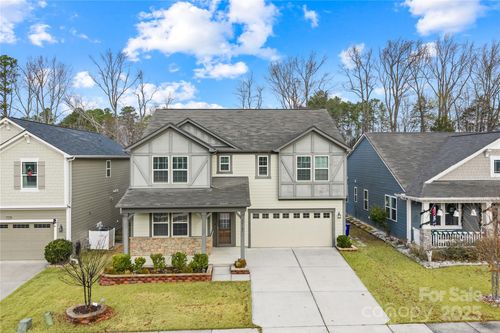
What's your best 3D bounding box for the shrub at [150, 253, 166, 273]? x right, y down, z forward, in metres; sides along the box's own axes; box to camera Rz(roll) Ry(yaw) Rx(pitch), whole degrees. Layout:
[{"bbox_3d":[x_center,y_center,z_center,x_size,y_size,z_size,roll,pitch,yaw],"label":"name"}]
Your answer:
[{"bbox_3d":[-4.511,4.725,19.088,0.720,0.860,0.680,0,2,-2],"label":"shrub"}]

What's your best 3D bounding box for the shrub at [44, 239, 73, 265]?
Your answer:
[{"bbox_3d":[-10.550,4.653,21.529,1.550,1.430,1.500,0,2,0],"label":"shrub"}]

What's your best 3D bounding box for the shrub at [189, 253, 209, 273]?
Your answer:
[{"bbox_3d":[-2.524,4.747,19.188,0.930,0.860,0.820,0,2,-2],"label":"shrub"}]

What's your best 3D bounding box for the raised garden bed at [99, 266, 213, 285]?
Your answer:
[{"bbox_3d":[-4.330,5.128,18.491,5.150,0.460,1.800,0,2,0],"label":"raised garden bed"}]

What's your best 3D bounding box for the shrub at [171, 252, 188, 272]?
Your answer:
[{"bbox_3d":[-3.459,4.718,19.138,0.770,0.880,0.720,0,2,-2],"label":"shrub"}]

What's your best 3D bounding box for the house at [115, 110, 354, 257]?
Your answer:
[{"bbox_3d":[-0.450,0.313,27.218,12.900,9.150,15.200,0,2,0],"label":"house"}]

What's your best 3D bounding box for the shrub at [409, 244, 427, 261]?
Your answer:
[{"bbox_3d":[9.250,4.618,21.328,0.980,0.850,0.950,0,2,0],"label":"shrub"}]

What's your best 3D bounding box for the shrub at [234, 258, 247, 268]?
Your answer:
[{"bbox_3d":[-0.462,4.862,19.494,0.580,0.470,0.540,0,2,-2],"label":"shrub"}]

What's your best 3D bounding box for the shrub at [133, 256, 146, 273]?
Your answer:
[{"bbox_3d":[-5.180,4.563,18.276,0.640,0.720,0.620,0,2,0],"label":"shrub"}]

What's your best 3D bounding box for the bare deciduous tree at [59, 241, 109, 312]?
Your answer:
[{"bbox_3d":[-6.771,4.407,15.912,1.950,2.800,1.850,0,2,-2],"label":"bare deciduous tree"}]

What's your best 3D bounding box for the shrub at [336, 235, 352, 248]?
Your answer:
[{"bbox_3d":[5.652,4.472,23.090,0.900,0.720,0.840,0,2,-2],"label":"shrub"}]

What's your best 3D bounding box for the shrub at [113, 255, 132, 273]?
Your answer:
[{"bbox_3d":[-6.226,4.704,18.938,0.930,0.880,0.850,0,2,-2],"label":"shrub"}]

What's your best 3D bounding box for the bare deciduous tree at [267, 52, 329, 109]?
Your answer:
[{"bbox_3d":[6.600,-5.914,55.864,8.700,20.900,8.000,0,2,0],"label":"bare deciduous tree"}]

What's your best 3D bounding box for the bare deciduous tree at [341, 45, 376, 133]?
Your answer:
[{"bbox_3d":[15.400,-6.338,54.853,5.200,21.800,5.200,0,2,0],"label":"bare deciduous tree"}]

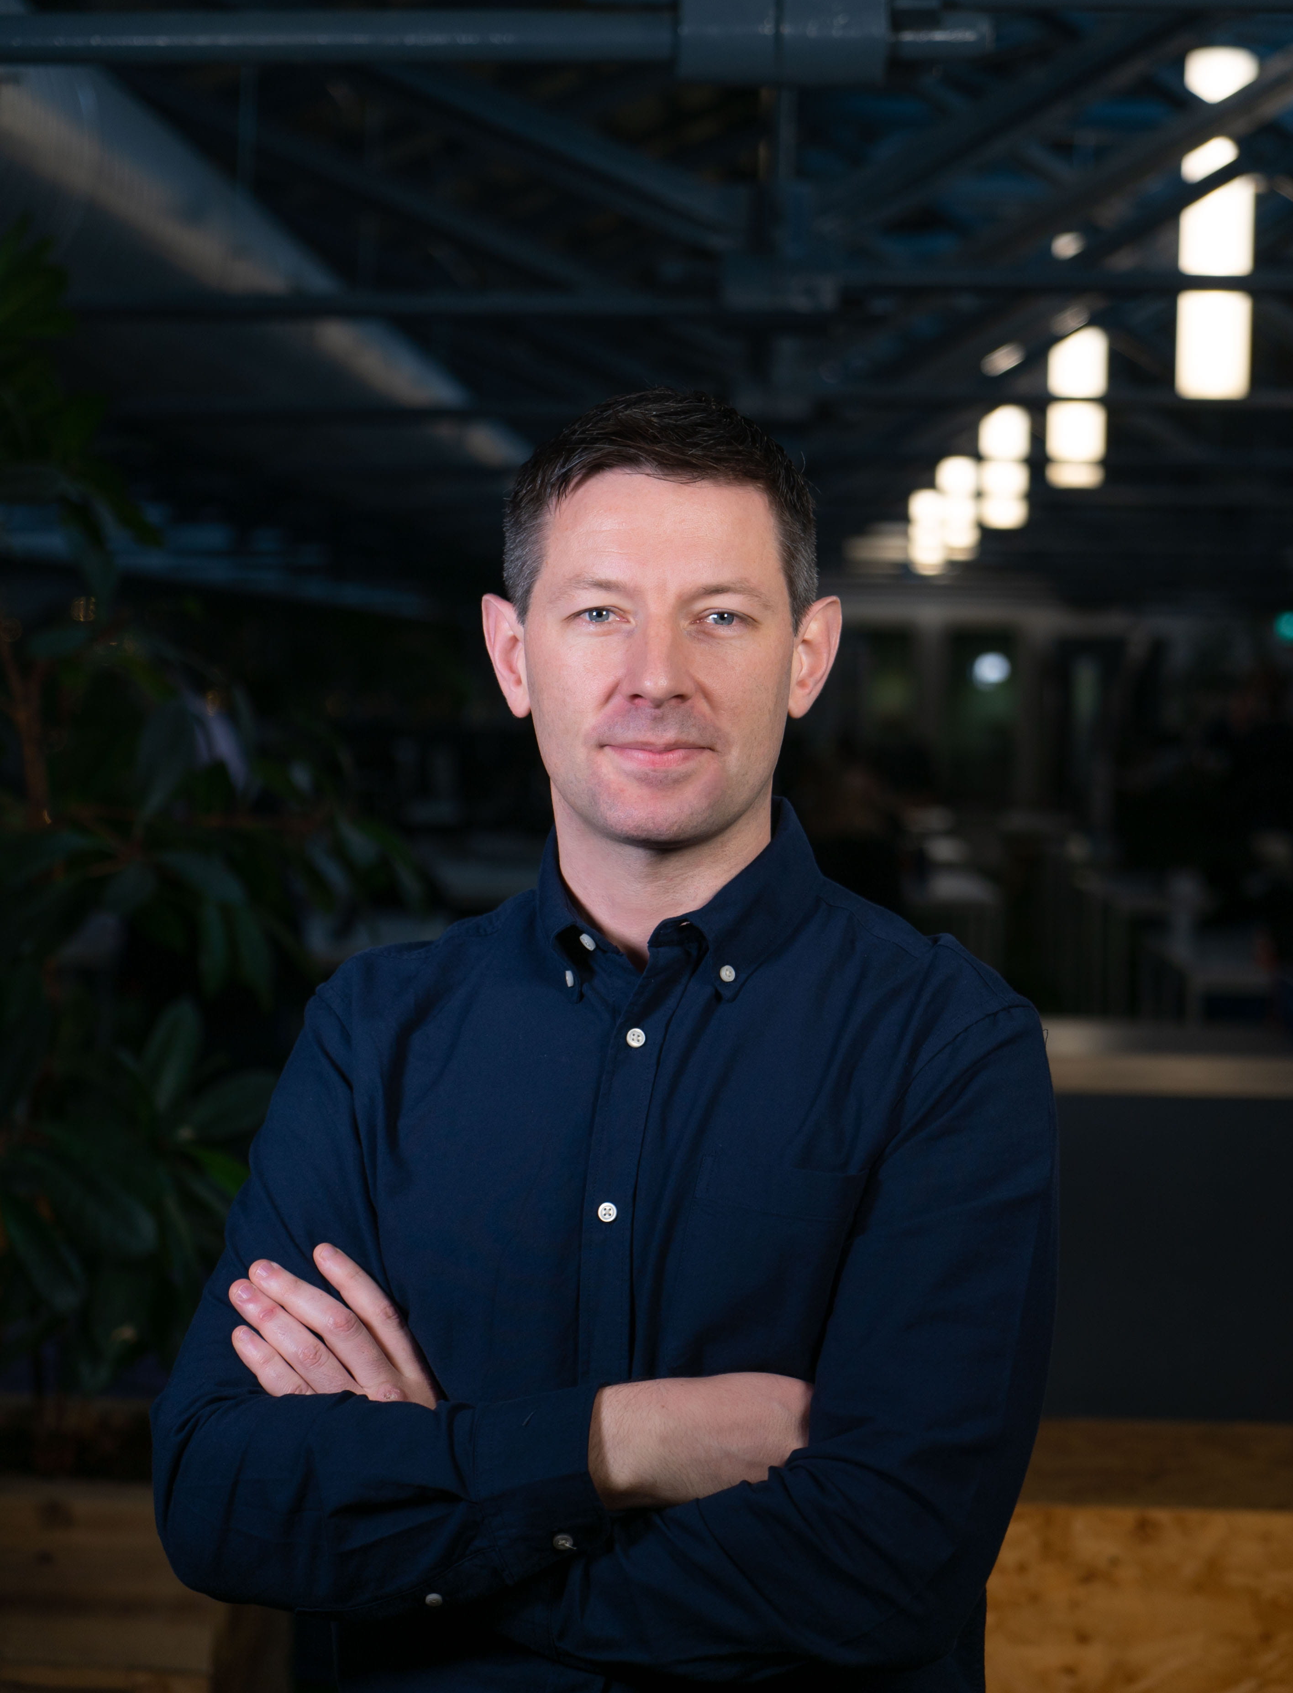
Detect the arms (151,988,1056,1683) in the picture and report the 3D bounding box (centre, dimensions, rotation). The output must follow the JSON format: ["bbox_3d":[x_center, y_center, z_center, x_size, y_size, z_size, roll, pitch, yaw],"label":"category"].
[{"bbox_3d":[-0.019,0.250,1.870,0.485,0.355,0.330,1,3,13],"label":"arms"}]

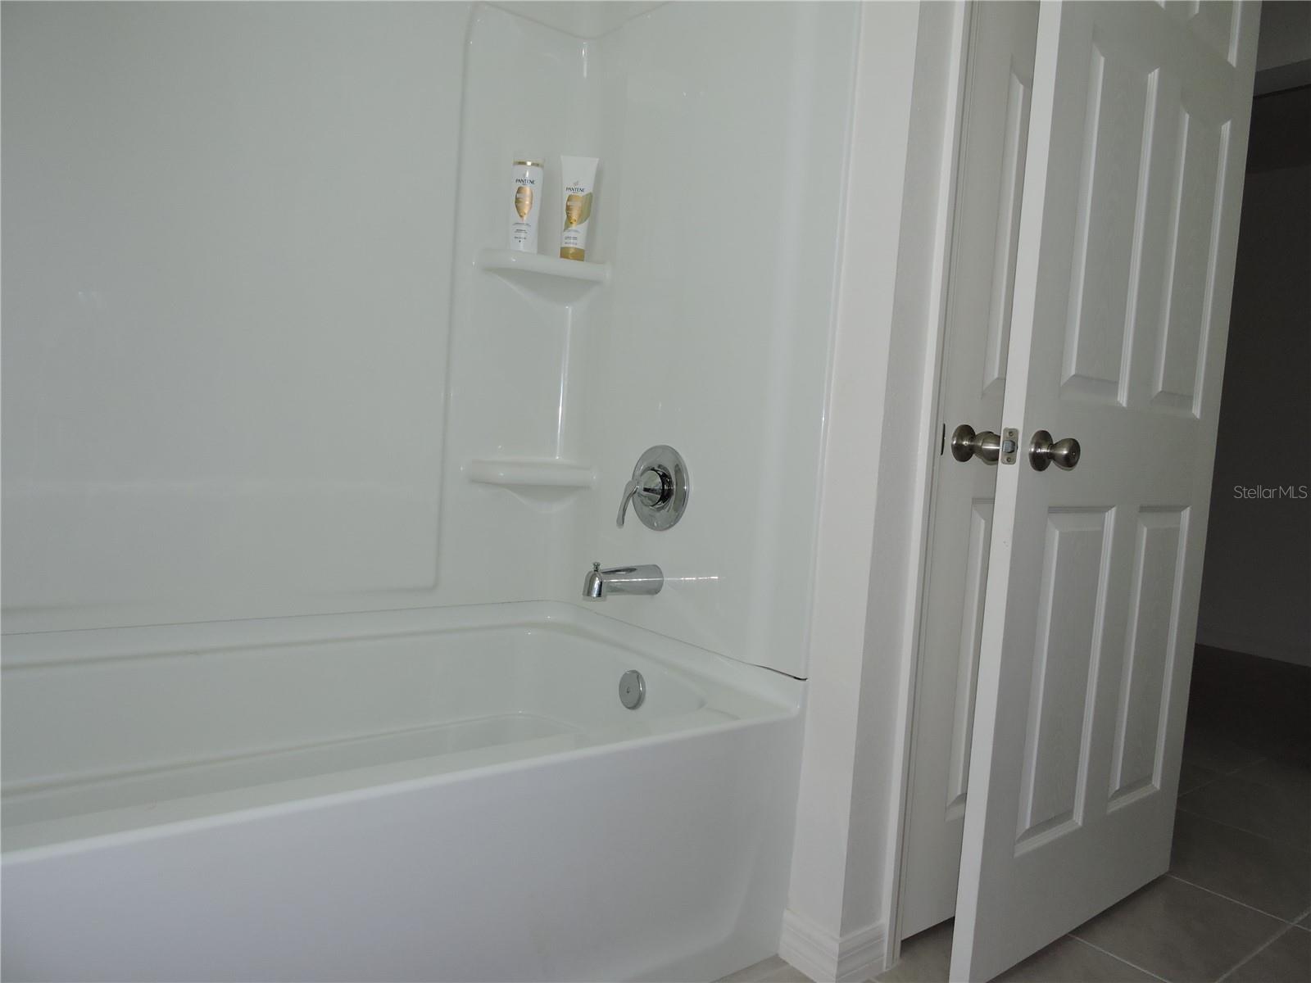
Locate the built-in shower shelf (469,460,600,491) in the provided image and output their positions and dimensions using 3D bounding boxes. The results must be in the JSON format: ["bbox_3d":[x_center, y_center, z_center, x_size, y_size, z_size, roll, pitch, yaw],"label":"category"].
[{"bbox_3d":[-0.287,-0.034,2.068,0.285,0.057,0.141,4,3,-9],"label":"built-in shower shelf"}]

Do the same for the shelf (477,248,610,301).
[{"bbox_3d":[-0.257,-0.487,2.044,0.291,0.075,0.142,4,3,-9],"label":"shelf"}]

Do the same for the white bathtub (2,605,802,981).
[{"bbox_3d":[-0.615,0.512,1.396,1.524,0.482,0.812,2,4,-39],"label":"white bathtub"}]

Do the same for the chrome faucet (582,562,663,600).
[{"bbox_3d":[-0.065,0.177,1.812,0.162,0.074,0.058,2,4,-39],"label":"chrome faucet"}]

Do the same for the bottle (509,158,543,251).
[{"bbox_3d":[-0.283,-0.620,1.981,0.065,0.203,0.041,4,3,4],"label":"bottle"}]

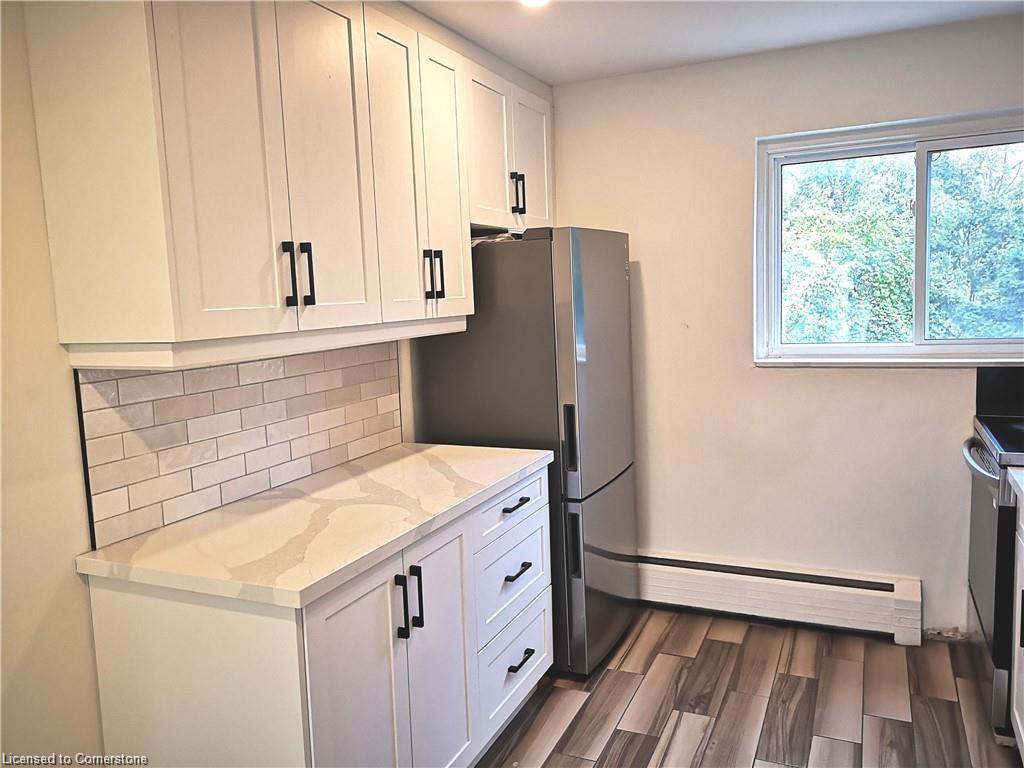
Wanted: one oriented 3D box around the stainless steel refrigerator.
[{"bbox_3d":[0.085,0.250,3.315,0.699,1.698,0.661,1,7,24],"label":"stainless steel refrigerator"}]

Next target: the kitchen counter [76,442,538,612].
[{"bbox_3d":[-0.427,0.339,2.353,0.649,0.035,1.400,1,7,24],"label":"kitchen counter"}]

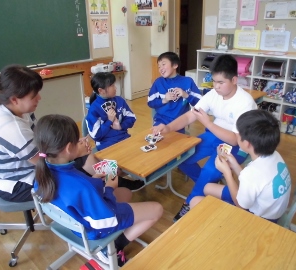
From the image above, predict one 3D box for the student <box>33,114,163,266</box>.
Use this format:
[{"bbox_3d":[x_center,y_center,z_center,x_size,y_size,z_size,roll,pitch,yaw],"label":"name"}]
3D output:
[{"bbox_3d":[-0.223,0.348,1.454,0.630,1.040,0.450,-21,30,-38],"label":"student"}]

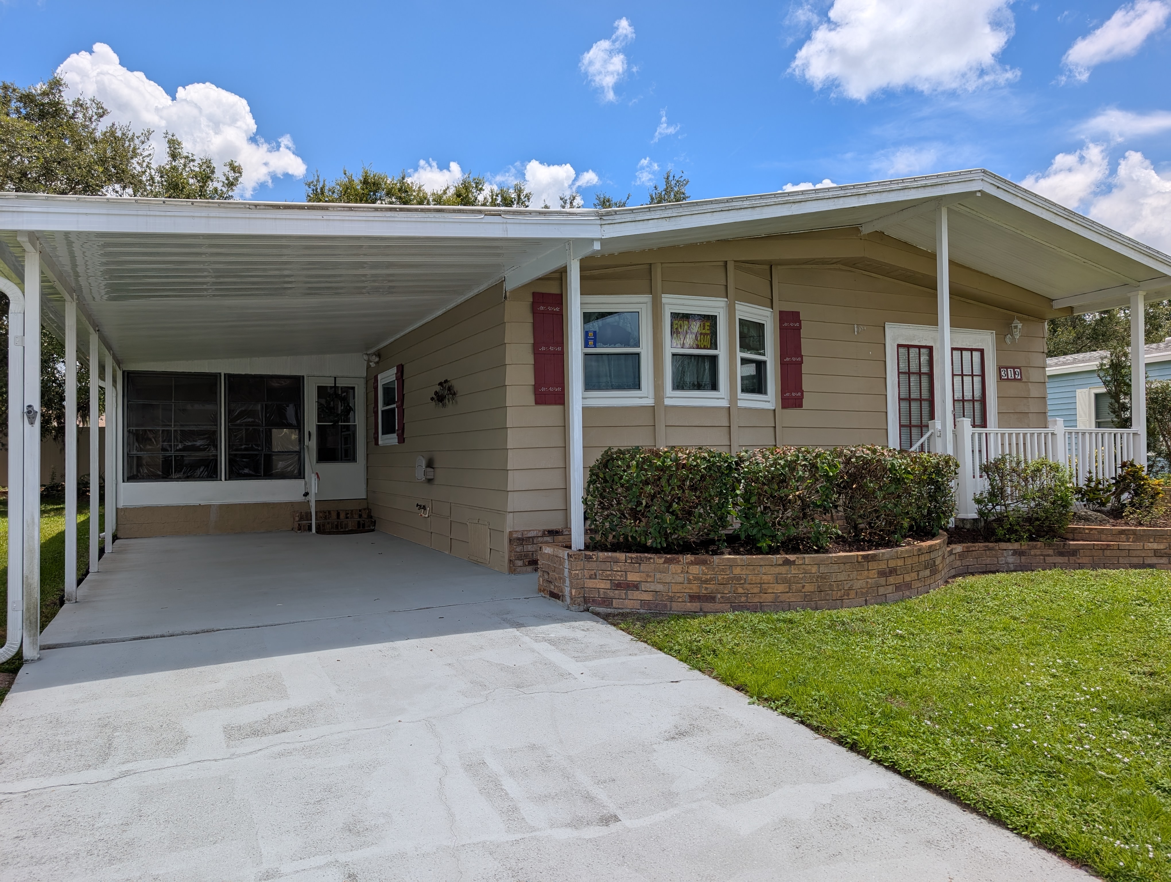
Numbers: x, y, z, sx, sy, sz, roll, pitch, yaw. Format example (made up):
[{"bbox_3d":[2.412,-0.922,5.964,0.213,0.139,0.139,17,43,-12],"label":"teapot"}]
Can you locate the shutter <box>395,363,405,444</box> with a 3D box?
[{"bbox_3d":[-2.559,-0.506,11.247,0.040,1.090,0.310,0,-1,-26],"label":"shutter"}]

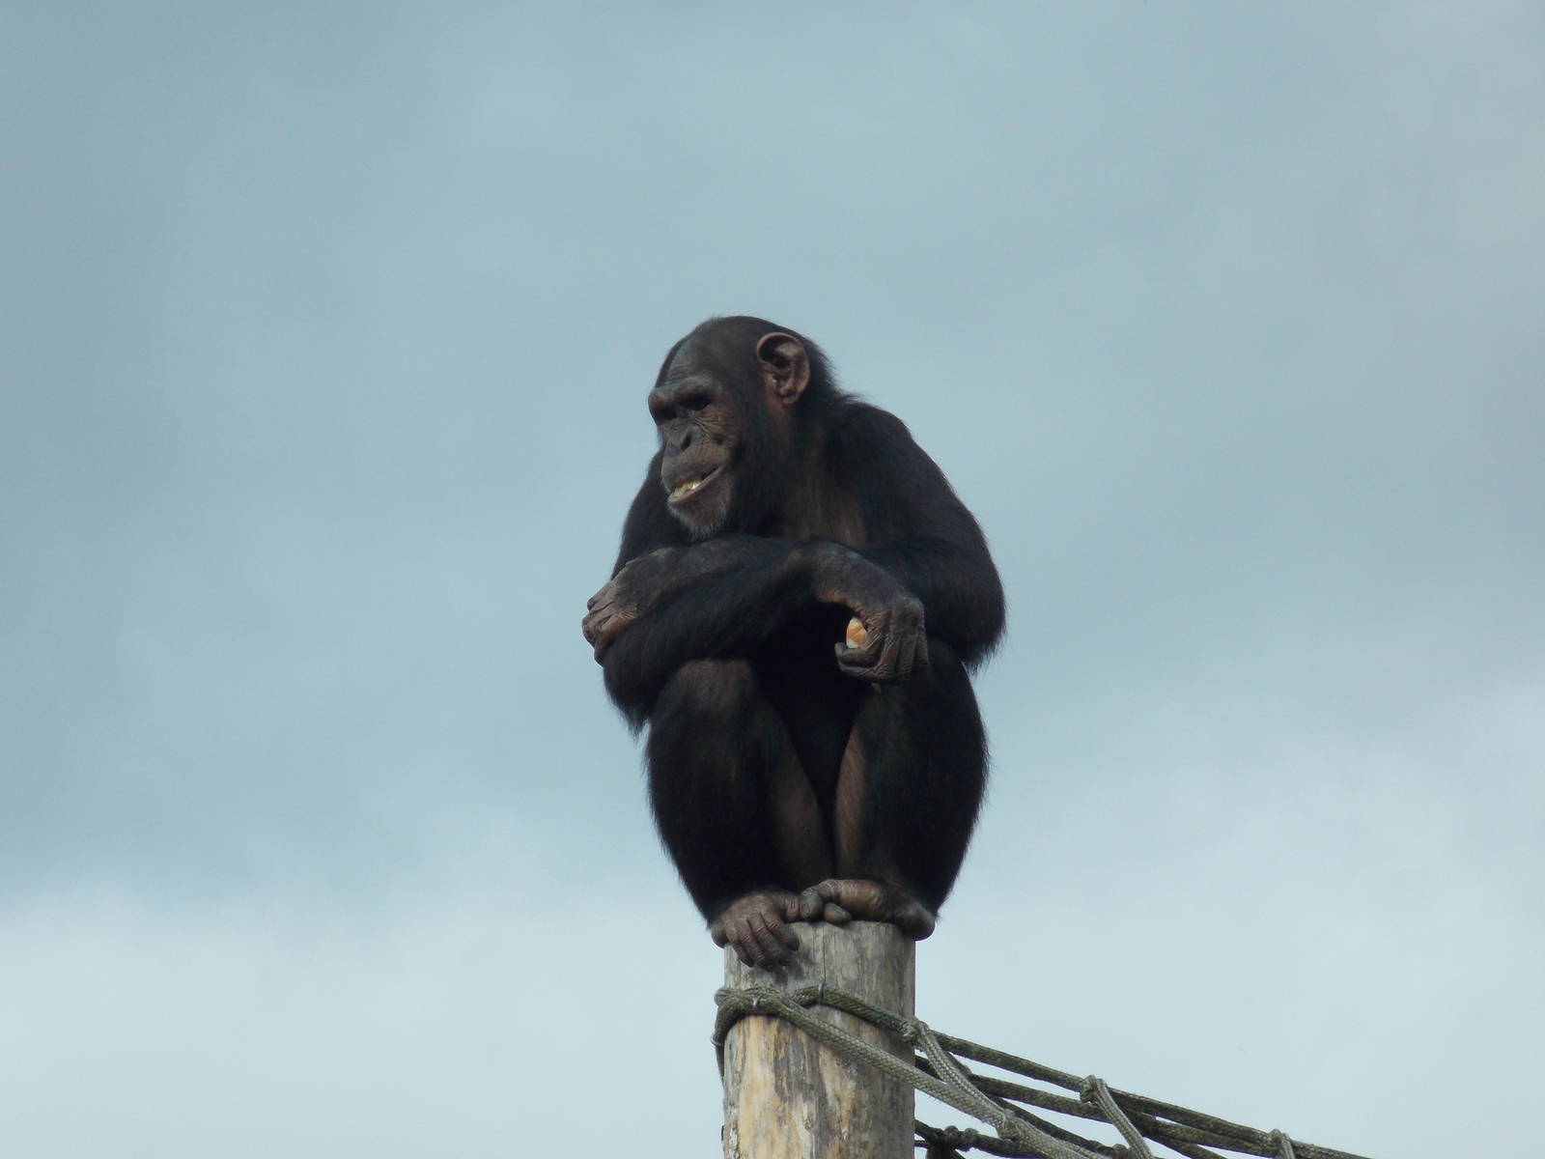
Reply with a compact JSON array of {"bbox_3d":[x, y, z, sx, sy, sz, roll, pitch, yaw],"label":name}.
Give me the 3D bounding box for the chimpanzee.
[{"bbox_3d":[0.026,0.071,12.000,0.460,0.730,0.490,-4,-13,18],"label":"chimpanzee"}]

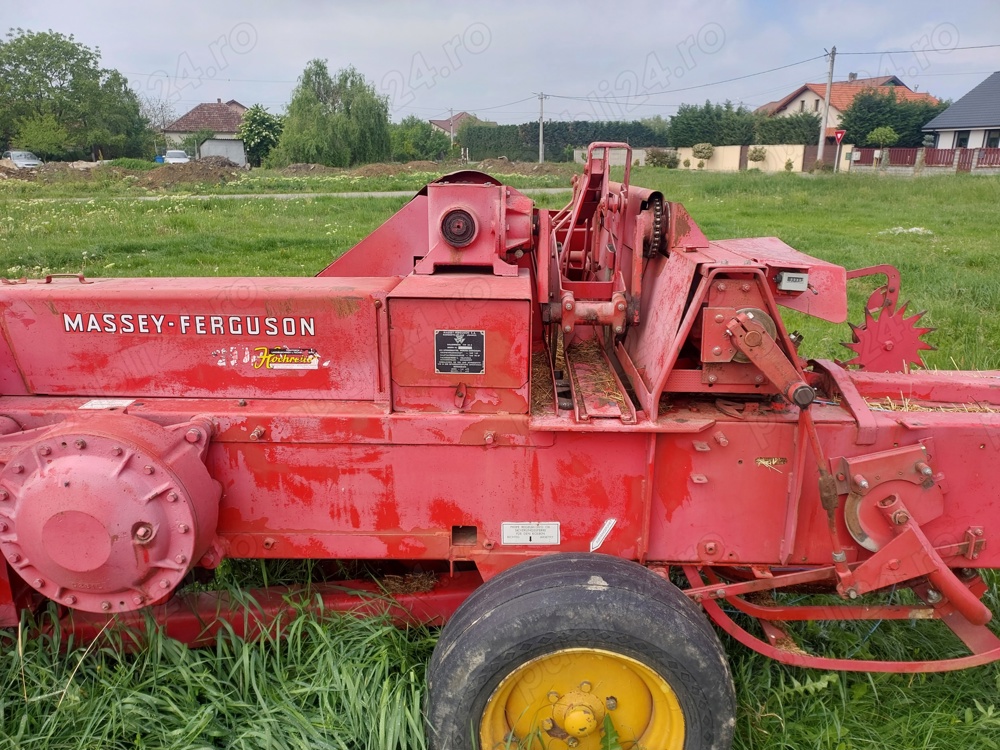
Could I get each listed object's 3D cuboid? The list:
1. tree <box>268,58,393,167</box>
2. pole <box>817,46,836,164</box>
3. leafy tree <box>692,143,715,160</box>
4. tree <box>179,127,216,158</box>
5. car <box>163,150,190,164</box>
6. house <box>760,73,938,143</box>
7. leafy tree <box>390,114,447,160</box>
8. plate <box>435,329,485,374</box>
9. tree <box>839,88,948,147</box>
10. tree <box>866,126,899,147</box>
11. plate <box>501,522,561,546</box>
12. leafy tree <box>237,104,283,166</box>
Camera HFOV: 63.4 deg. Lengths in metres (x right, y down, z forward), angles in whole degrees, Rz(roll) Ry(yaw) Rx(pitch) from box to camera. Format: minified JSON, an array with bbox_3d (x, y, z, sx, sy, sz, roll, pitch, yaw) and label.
[{"bbox_3d":[-14.453,-22.035,68.606,10.511,8.691,9.000,0,16,0],"label":"tree"},{"bbox_3d":[21.472,-17.390,53.290,0.300,7.931,0.300,6,17,20],"label":"pole"},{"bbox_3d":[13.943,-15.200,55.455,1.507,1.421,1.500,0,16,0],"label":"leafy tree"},{"bbox_3d":[-24.972,-18.583,66.451,3.116,3.190,2.800,0,16,0],"label":"tree"},{"bbox_3d":[-22.739,-15.075,57.046,1.770,1.460,4.300,-6,17,-20],"label":"car"},{"bbox_3d":[30.595,-22.123,70.657,12.500,7.763,11.500,-4,16,-13],"label":"house"},{"bbox_3d":[-8.895,-25.711,88.342,6.548,5.218,6.000,0,16,0],"label":"leafy tree"},{"bbox_3d":[-0.088,-0.050,1.782,0.110,0.100,0.003,0,16,0],"label":"plate"},{"bbox_3d":[28.760,-17.962,59.358,8.040,5.787,6.000,0,16,0],"label":"tree"},{"bbox_3d":[26.083,-15.494,55.373,2.182,3.162,2.200,0,16,0],"label":"tree"},{"bbox_3d":[0.072,0.366,1.866,0.135,0.058,0.003,0,16,0],"label":"plate"},{"bbox_3d":[-19.876,-19.772,67.159,3.983,5.103,3.800,0,16,0],"label":"leafy tree"}]

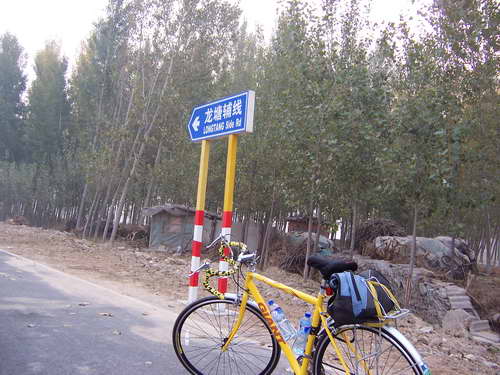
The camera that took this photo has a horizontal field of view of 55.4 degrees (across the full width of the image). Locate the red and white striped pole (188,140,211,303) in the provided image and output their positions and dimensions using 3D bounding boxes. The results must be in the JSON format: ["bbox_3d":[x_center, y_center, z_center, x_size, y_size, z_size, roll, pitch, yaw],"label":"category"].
[{"bbox_3d":[-0.670,0.440,6.350,0.107,2.150,0.107,4,-4,0],"label":"red and white striped pole"}]

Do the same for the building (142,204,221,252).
[{"bbox_3d":[-2.924,1.763,20.500,3.200,1.950,2.600,4,-4,-5],"label":"building"}]

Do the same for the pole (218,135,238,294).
[{"bbox_3d":[-0.269,0.420,5.800,0.107,2.150,0.107,4,-4,0],"label":"pole"}]

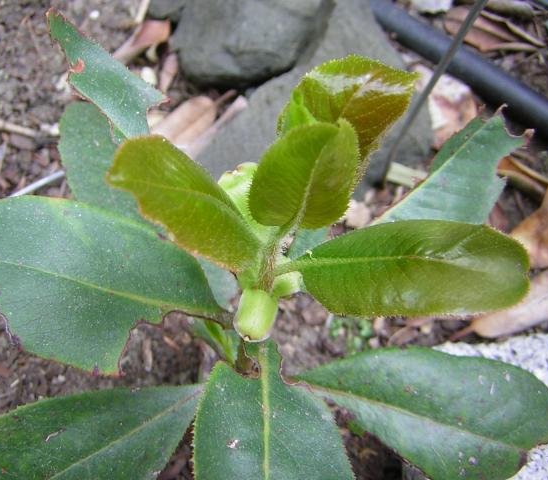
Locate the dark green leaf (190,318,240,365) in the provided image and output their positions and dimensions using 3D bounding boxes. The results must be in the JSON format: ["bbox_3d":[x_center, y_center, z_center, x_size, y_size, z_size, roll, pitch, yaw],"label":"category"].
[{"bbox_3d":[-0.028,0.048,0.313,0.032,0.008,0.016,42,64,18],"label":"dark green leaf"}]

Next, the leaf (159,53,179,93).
[{"bbox_3d":[-0.073,-0.115,0.458,0.011,0.005,0.041,4,57,0],"label":"leaf"}]

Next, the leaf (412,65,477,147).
[{"bbox_3d":[0.116,-0.089,0.446,0.040,0.016,0.070,15,57,7],"label":"leaf"}]

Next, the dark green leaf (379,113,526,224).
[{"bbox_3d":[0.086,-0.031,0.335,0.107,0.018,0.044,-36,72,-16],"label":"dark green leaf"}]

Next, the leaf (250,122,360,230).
[{"bbox_3d":[0.012,-0.024,0.249,0.036,0.042,0.018,10,18,-2],"label":"leaf"}]

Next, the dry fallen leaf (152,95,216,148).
[{"bbox_3d":[-0.058,-0.077,0.434,0.029,0.010,0.053,38,63,20],"label":"dry fallen leaf"}]

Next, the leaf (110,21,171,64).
[{"bbox_3d":[-0.095,-0.139,0.471,0.020,0.012,0.051,40,63,21],"label":"leaf"}]

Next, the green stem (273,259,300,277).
[{"bbox_3d":[0.005,0.011,0.261,0.011,0.005,0.005,-11,55,15],"label":"green stem"}]

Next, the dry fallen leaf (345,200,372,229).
[{"bbox_3d":[0.050,-0.015,0.399,0.015,0.007,0.022,26,59,14],"label":"dry fallen leaf"}]

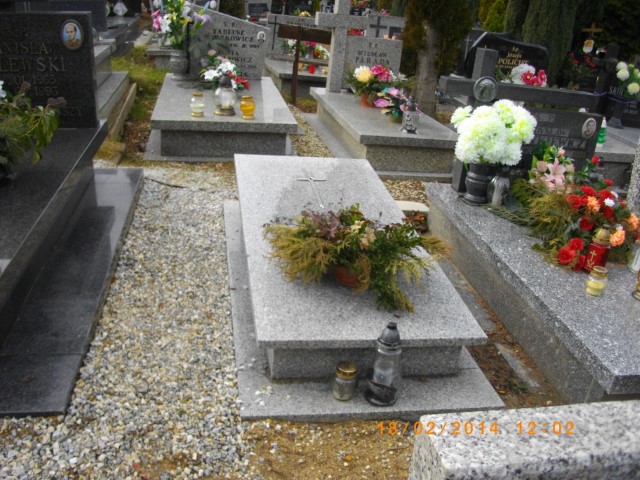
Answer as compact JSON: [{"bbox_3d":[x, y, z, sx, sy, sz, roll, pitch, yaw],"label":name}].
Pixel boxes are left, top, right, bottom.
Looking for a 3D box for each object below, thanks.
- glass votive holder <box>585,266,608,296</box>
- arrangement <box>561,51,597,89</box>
[{"bbox_3d":[1.115,0.162,2.366,0.079,0.110,0.079,1,24,-11],"label":"glass votive holder"},{"bbox_3d":[3.433,-2.265,7.858,0.420,0.480,0.370,1,24,-11],"label":"arrangement"}]

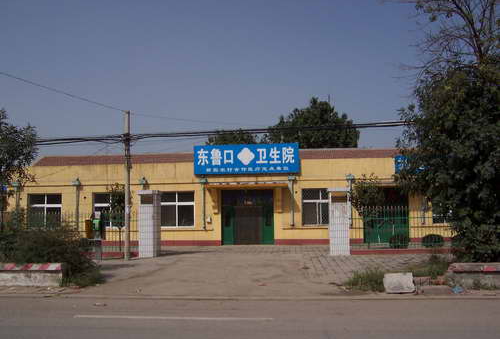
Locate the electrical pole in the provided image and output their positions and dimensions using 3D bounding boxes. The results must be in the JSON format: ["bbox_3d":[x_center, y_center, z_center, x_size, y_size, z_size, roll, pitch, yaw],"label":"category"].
[{"bbox_3d":[-4.411,0.497,17.320,0.200,5.500,0.200,-2,-5,6],"label":"electrical pole"}]

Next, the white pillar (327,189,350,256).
[{"bbox_3d":[3.326,1.963,17.872,0.700,2.520,0.640,-1,-5,8],"label":"white pillar"}]

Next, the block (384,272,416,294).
[{"bbox_3d":[3.094,2.359,9.927,0.570,0.360,0.420,-1,-5,6],"label":"block"}]

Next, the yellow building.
[{"bbox_3d":[-1.058,1.689,27.083,22.721,4.750,7.000,-1,-5,6],"label":"yellow building"}]

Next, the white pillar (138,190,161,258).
[{"bbox_3d":[-3.734,2.044,17.983,0.620,2.520,0.620,-1,-5,9],"label":"white pillar"}]

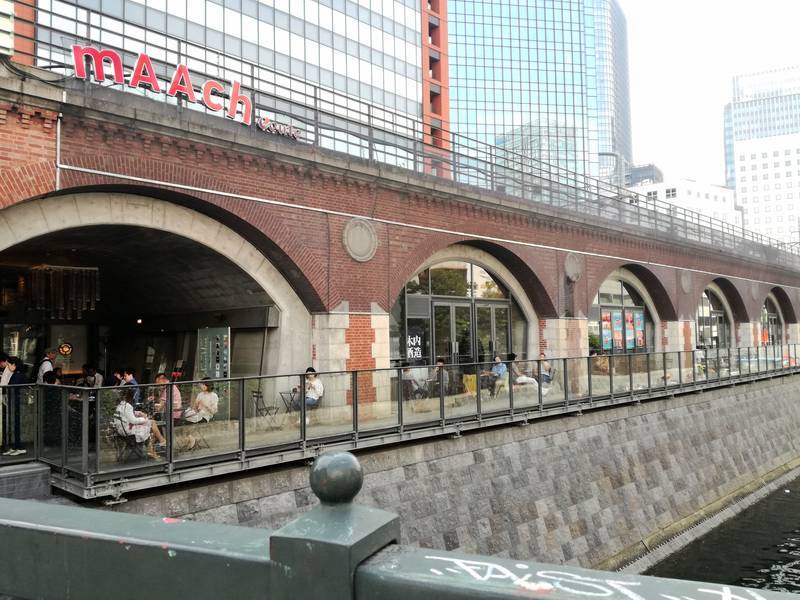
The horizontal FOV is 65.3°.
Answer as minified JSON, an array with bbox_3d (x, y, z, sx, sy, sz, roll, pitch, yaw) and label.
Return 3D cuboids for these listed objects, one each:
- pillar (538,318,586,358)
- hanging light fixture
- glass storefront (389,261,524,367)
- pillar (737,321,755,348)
[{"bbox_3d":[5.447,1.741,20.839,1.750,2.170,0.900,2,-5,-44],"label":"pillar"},{"bbox_3d":[-7.505,-0.138,13.953,1.050,1.150,1.000,2,-5,-44],"label":"hanging light fixture"},{"bbox_3d":[1.781,0.769,18.238,6.400,3.820,0.300,2,-5,-44],"label":"glass storefront"},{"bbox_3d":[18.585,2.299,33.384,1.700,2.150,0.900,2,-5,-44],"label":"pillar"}]

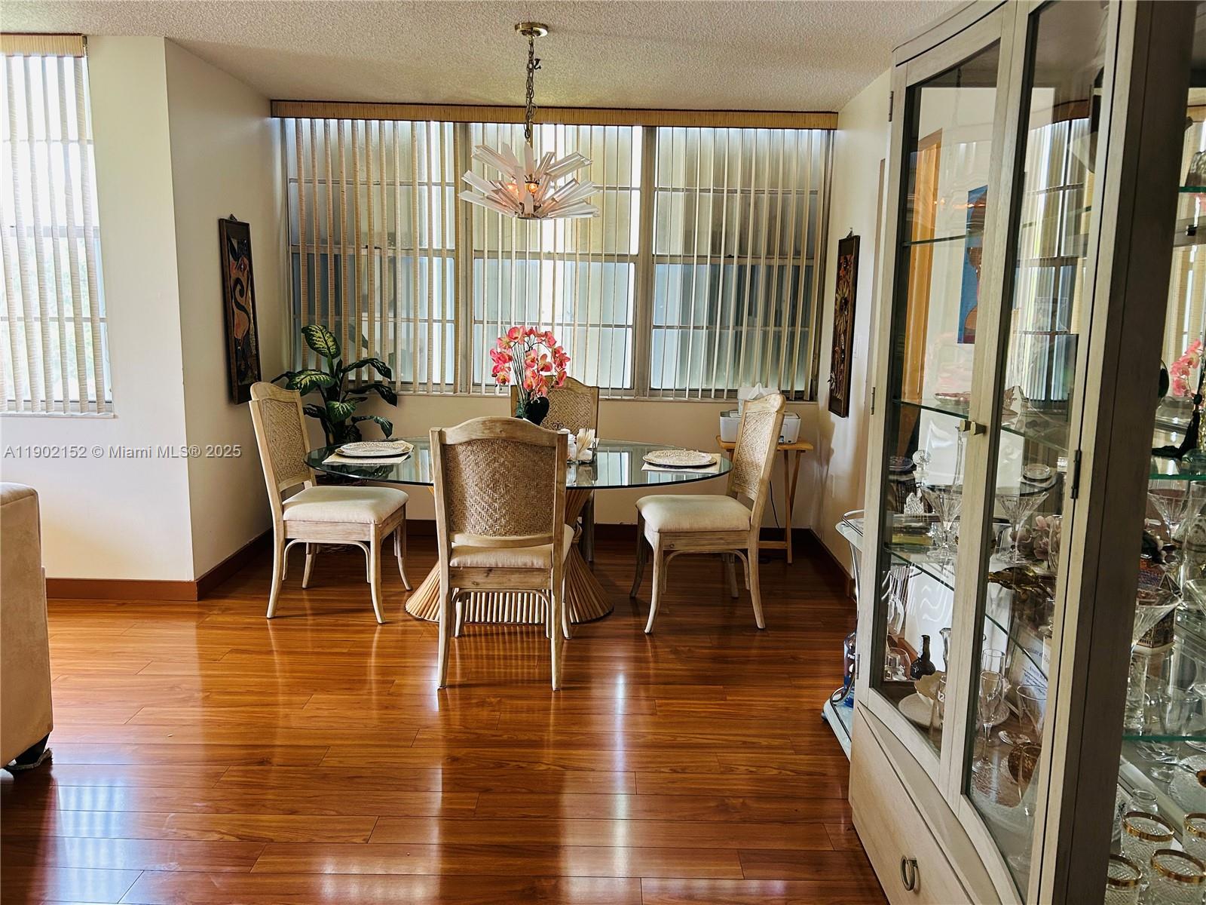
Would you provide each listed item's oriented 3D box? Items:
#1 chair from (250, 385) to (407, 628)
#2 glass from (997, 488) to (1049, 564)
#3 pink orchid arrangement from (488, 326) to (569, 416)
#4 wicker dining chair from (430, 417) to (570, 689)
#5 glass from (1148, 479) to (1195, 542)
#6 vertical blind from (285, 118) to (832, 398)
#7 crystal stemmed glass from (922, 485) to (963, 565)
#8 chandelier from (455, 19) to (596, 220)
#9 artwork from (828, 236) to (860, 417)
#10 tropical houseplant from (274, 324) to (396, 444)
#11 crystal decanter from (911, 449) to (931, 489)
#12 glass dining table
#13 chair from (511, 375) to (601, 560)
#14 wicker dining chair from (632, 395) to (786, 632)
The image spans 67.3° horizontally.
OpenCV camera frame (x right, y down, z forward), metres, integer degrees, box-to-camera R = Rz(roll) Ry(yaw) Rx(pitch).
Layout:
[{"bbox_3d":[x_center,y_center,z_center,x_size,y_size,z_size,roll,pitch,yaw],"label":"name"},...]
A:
[{"bbox_3d":[-1.247,0.206,4.202,0.609,1.033,0.518,1,9,2],"label":"chair"},{"bbox_3d":[1.069,0.189,2.323,0.128,0.175,0.128,1,9,0],"label":"glass"},{"bbox_3d":[-0.308,-0.240,3.820,0.330,0.570,0.280,1,9,0],"label":"pink orchid arrangement"},{"bbox_3d":[-0.377,0.330,3.518,0.518,1.033,0.609,1,9,-1],"label":"wicker dining chair"},{"bbox_3d":[1.379,0.197,2.204,0.125,0.165,0.125,1,9,0],"label":"glass"},{"bbox_3d":[-0.266,-1.075,5.176,3.050,1.530,0.120,1,9,0],"label":"vertical blind"},{"bbox_3d":[0.856,0.178,2.238,0.125,0.167,0.125,1,9,0],"label":"crystal stemmed glass"},{"bbox_3d":[-0.308,-1.368,3.782,0.581,0.732,0.581,1,9,0],"label":"chandelier"},{"bbox_3d":[1.257,-0.651,4.714,0.030,0.910,0.325,1,9,0],"label":"artwork"},{"bbox_3d":[-1.454,-0.059,4.984,0.620,1.240,0.580,1,9,0],"label":"tropical houseplant"},{"bbox_3d":[0.895,0.132,2.567,0.110,0.285,0.110,1,9,0],"label":"crystal decanter"},{"bbox_3d":[-0.380,0.387,4.119,1.913,0.734,1.333,1,9,-1],"label":"glass dining table"},{"bbox_3d":[-0.268,0.144,4.669,0.520,1.000,0.600,1,9,0],"label":"chair"},{"bbox_3d":[0.462,0.242,4.172,0.609,1.033,0.518,0,9,-6],"label":"wicker dining chair"}]

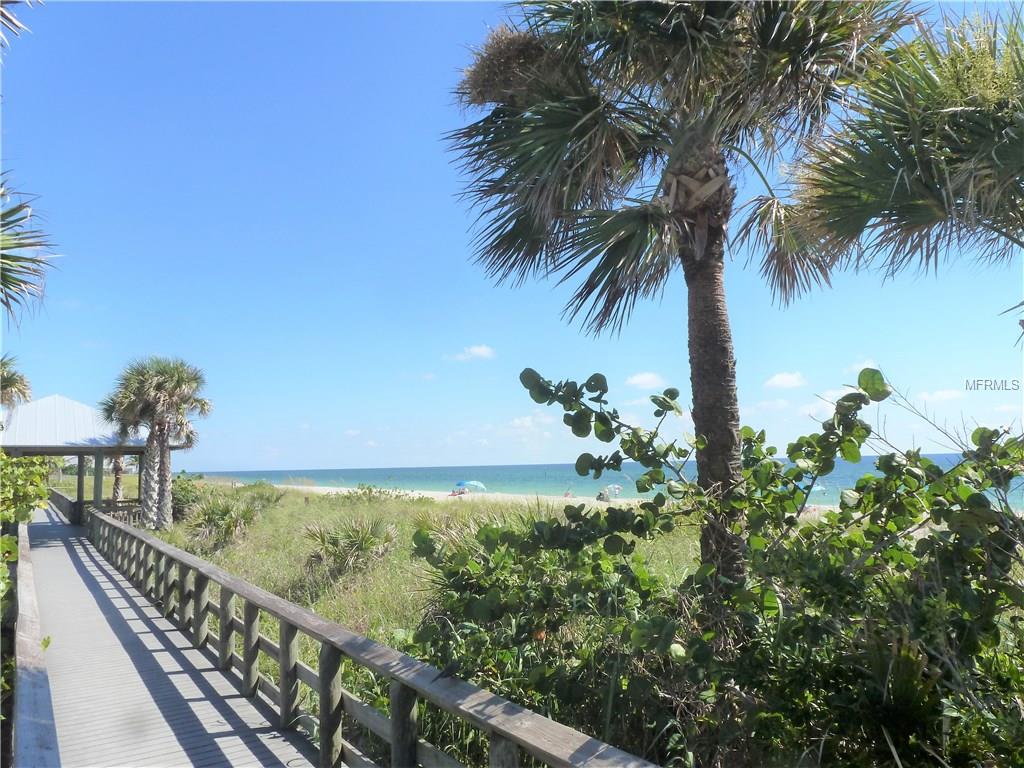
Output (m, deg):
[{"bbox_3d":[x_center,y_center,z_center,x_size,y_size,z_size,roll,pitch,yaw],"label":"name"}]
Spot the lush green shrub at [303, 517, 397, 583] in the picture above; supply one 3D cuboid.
[{"bbox_3d":[-3.410,3.473,14.900,1.950,1.400,1.800,0,-7,-13],"label":"lush green shrub"}]

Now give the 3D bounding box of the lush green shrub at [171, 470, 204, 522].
[{"bbox_3d":[-13.275,4.554,29.000,1.600,2.050,1.600,2,-7,-24],"label":"lush green shrub"}]

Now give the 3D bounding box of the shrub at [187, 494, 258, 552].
[{"bbox_3d":[-8.481,4.087,20.800,2.000,1.700,1.900,1,-7,-22],"label":"shrub"}]

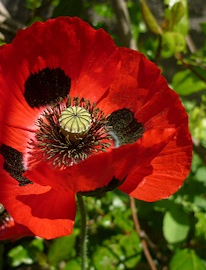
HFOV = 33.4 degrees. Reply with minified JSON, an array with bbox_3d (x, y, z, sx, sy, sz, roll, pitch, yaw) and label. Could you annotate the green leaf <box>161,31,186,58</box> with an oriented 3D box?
[{"bbox_3d":[0.103,-0.131,0.500,0.034,0.037,0.018,2,16,6],"label":"green leaf"}]

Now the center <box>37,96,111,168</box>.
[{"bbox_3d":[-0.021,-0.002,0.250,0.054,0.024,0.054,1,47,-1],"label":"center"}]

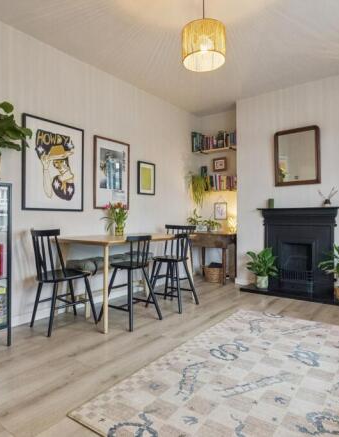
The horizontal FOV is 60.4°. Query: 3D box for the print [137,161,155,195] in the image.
[{"bbox_3d":[-0.286,-0.529,3.876,0.025,0.435,0.345,0,0,38],"label":"print"}]

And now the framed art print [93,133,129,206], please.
[{"bbox_3d":[-0.657,-0.510,3.411,0.025,0.810,0.540,0,0,38],"label":"framed art print"}]

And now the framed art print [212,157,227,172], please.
[{"bbox_3d":[0.792,-0.830,4.559,0.255,0.198,0.024,0,0,37],"label":"framed art print"}]

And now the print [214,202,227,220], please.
[{"bbox_3d":[0.827,-0.113,4.694,0.220,0.290,0.018,0,0,36],"label":"print"}]

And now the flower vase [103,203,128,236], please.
[{"bbox_3d":[-0.564,0.014,3.075,0.213,0.350,0.213,0,0,40],"label":"flower vase"}]

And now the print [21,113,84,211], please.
[{"bbox_3d":[-1.084,-0.494,2.794,0.028,0.852,0.624,0,0,40],"label":"print"}]

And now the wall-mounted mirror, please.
[{"bbox_3d":[1.595,-0.774,3.670,0.557,0.718,0.033,0,0,37],"label":"wall-mounted mirror"}]

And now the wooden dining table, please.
[{"bbox_3d":[-0.366,0.568,3.103,0.690,0.756,1.399,0,0,41],"label":"wooden dining table"}]

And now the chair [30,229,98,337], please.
[{"bbox_3d":[-0.911,0.518,2.543,0.425,0.846,0.491,0,0,43],"label":"chair"}]

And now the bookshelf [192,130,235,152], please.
[{"bbox_3d":[0.735,-1.147,4.436,0.718,0.274,0.246,0,0,37],"label":"bookshelf"}]

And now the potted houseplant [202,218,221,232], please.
[{"bbox_3d":[0.661,0.101,4.523,0.270,0.210,0.250,0,0,0],"label":"potted houseplant"}]

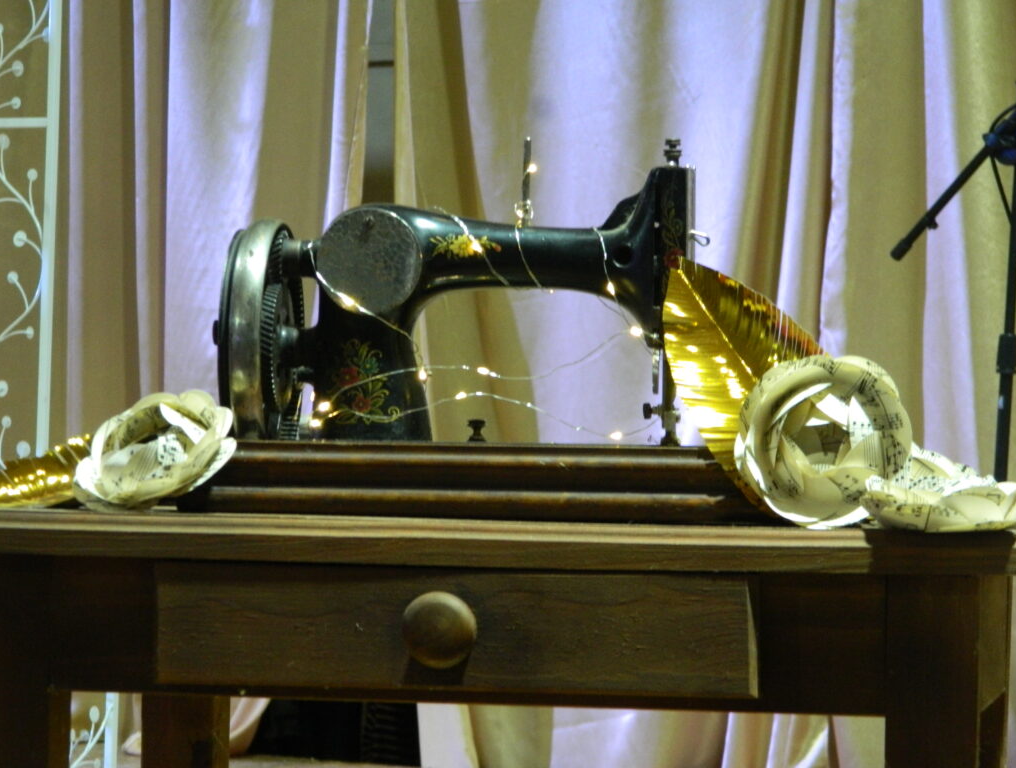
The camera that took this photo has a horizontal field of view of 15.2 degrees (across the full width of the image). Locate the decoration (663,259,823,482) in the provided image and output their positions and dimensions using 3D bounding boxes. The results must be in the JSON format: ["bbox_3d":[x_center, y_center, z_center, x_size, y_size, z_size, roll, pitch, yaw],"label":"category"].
[{"bbox_3d":[0.166,-0.005,2.640,0.108,0.188,0.045,-35,-12,1],"label":"decoration"}]

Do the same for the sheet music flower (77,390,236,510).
[{"bbox_3d":[-0.250,0.049,2.700,0.112,0.058,0.112,-10,39,23],"label":"sheet music flower"}]

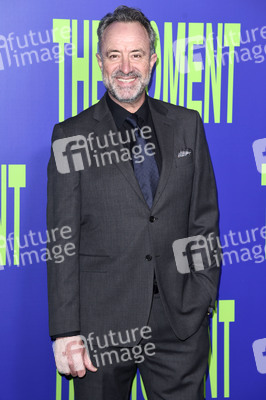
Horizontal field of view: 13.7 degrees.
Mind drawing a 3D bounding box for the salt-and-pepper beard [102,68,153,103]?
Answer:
[{"bbox_3d":[-0.015,-0.322,3.120,0.140,0.095,0.100,-1,6,-1],"label":"salt-and-pepper beard"}]

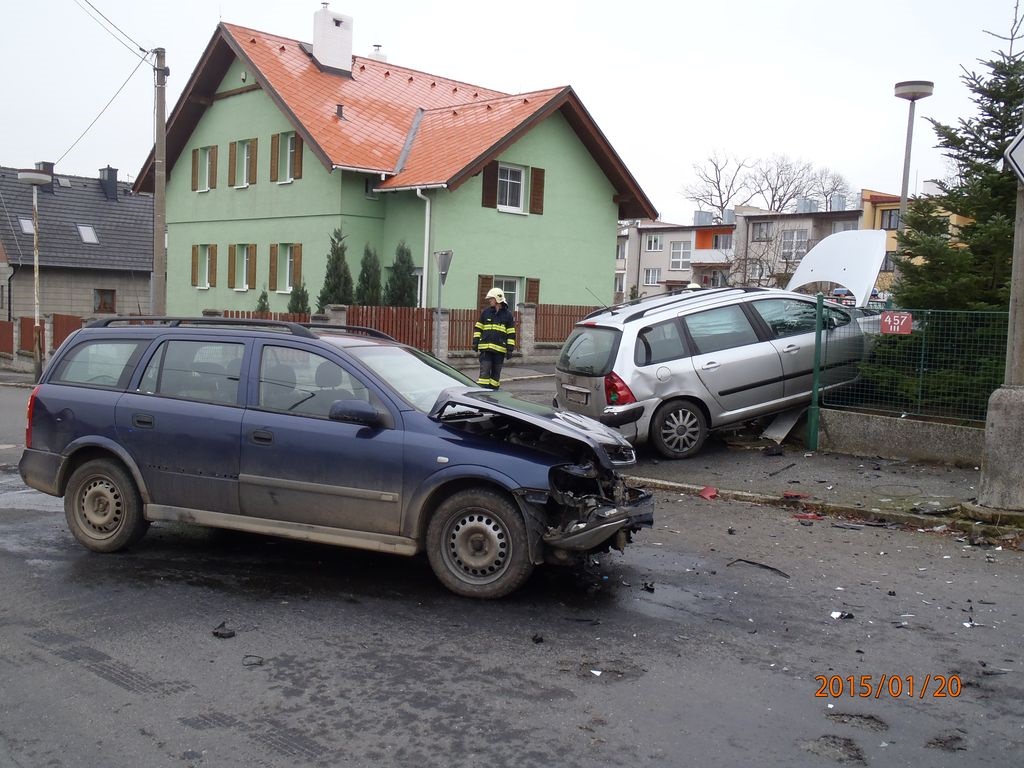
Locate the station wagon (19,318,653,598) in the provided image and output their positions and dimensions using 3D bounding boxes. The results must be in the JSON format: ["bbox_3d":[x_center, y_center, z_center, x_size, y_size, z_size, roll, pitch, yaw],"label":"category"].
[{"bbox_3d":[-1.207,0.340,6.455,4.200,1.510,1.750,2,5,19],"label":"station wagon"}]

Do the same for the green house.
[{"bbox_3d":[-3.209,-6.107,30.090,13.600,9.600,12.000,8,8,44],"label":"green house"}]

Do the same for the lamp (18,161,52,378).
[{"bbox_3d":[-8.539,-1.920,16.985,0.590,3.830,0.590,2,6,0],"label":"lamp"}]

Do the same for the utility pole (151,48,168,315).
[{"bbox_3d":[-8.108,-4.089,21.842,0.340,7.100,0.340,2,6,0],"label":"utility pole"}]

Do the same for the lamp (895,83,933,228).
[{"bbox_3d":[5.976,-2.258,14.524,0.590,4.650,0.590,2,6,0],"label":"lamp"}]

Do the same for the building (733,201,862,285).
[{"bbox_3d":[23.996,-9.568,70.907,10.000,6.800,9.800,-3,8,-43],"label":"building"}]

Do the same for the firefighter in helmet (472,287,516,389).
[{"bbox_3d":[-0.299,-0.739,16.200,0.740,1.820,0.420,4,6,14],"label":"firefighter in helmet"}]

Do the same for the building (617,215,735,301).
[{"bbox_3d":[16.809,-10.131,80.083,10.000,6.600,11.490,-3,8,-43],"label":"building"}]

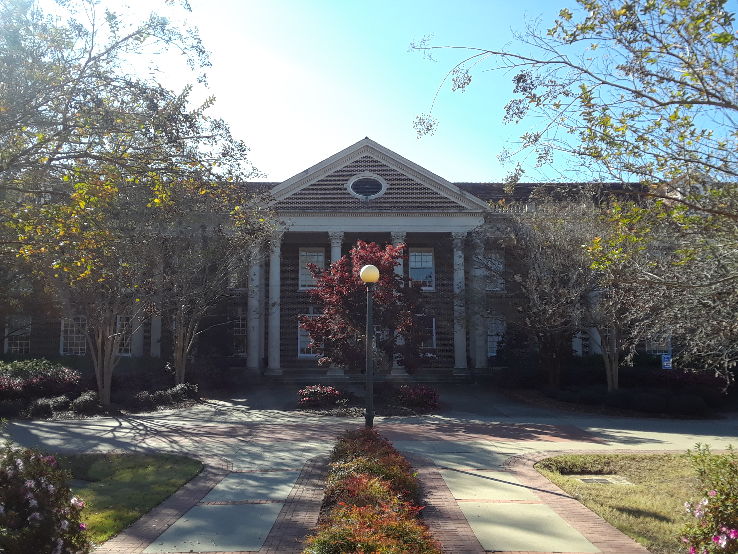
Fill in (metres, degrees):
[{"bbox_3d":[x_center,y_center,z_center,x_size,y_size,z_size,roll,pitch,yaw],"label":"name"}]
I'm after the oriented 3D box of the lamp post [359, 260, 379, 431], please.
[{"bbox_3d":[0.010,1.250,10.200,0.320,2.920,0.320,0,-6,0],"label":"lamp post"}]

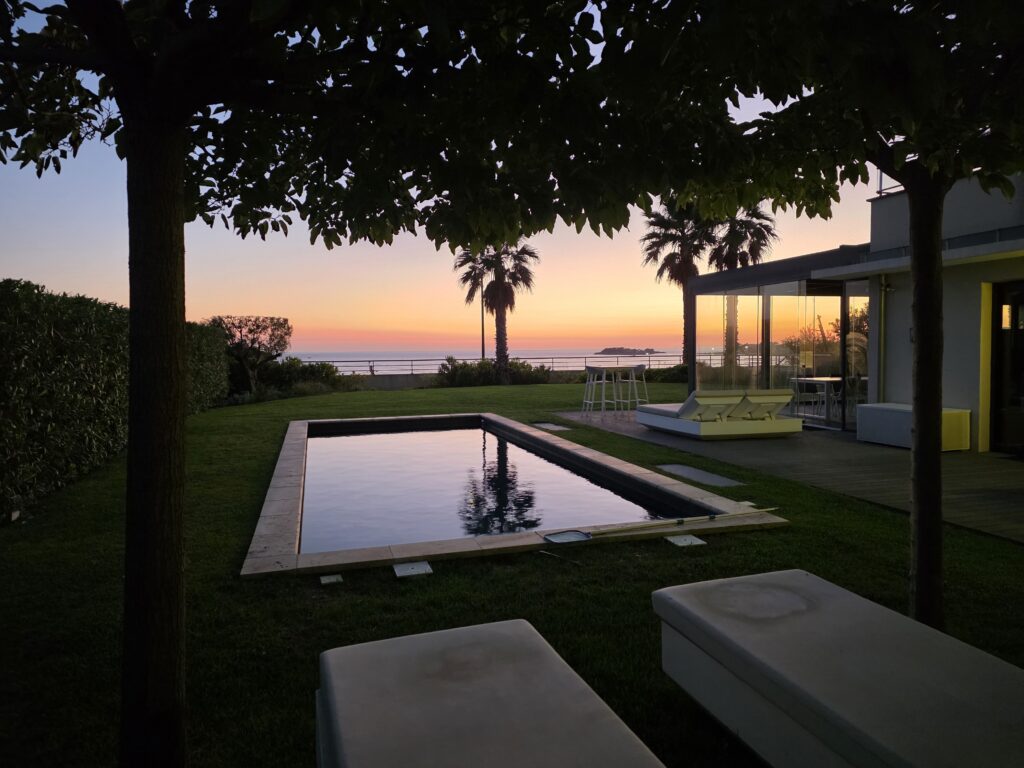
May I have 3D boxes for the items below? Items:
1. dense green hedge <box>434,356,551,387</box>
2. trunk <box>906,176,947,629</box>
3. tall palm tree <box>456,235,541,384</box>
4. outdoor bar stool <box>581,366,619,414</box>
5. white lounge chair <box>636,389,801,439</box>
[{"bbox_3d":[-0.796,-0.517,26.136,4.300,1.120,1.500,-2,3,-25],"label":"dense green hedge"},{"bbox_3d":[1.899,0.115,3.117,0.160,2.105,0.160,-2,3,-16],"label":"trunk"},{"bbox_3d":[-0.622,-2.837,26.095,3.250,5.735,3.250,0,3,0],"label":"tall palm tree"},{"bbox_3d":[1.736,0.141,13.506,0.540,1.012,0.520,-1,3,-16],"label":"outdoor bar stool"},{"bbox_3d":[3.196,0.411,10.771,1.668,0.724,2.062,-1,3,-15],"label":"white lounge chair"}]

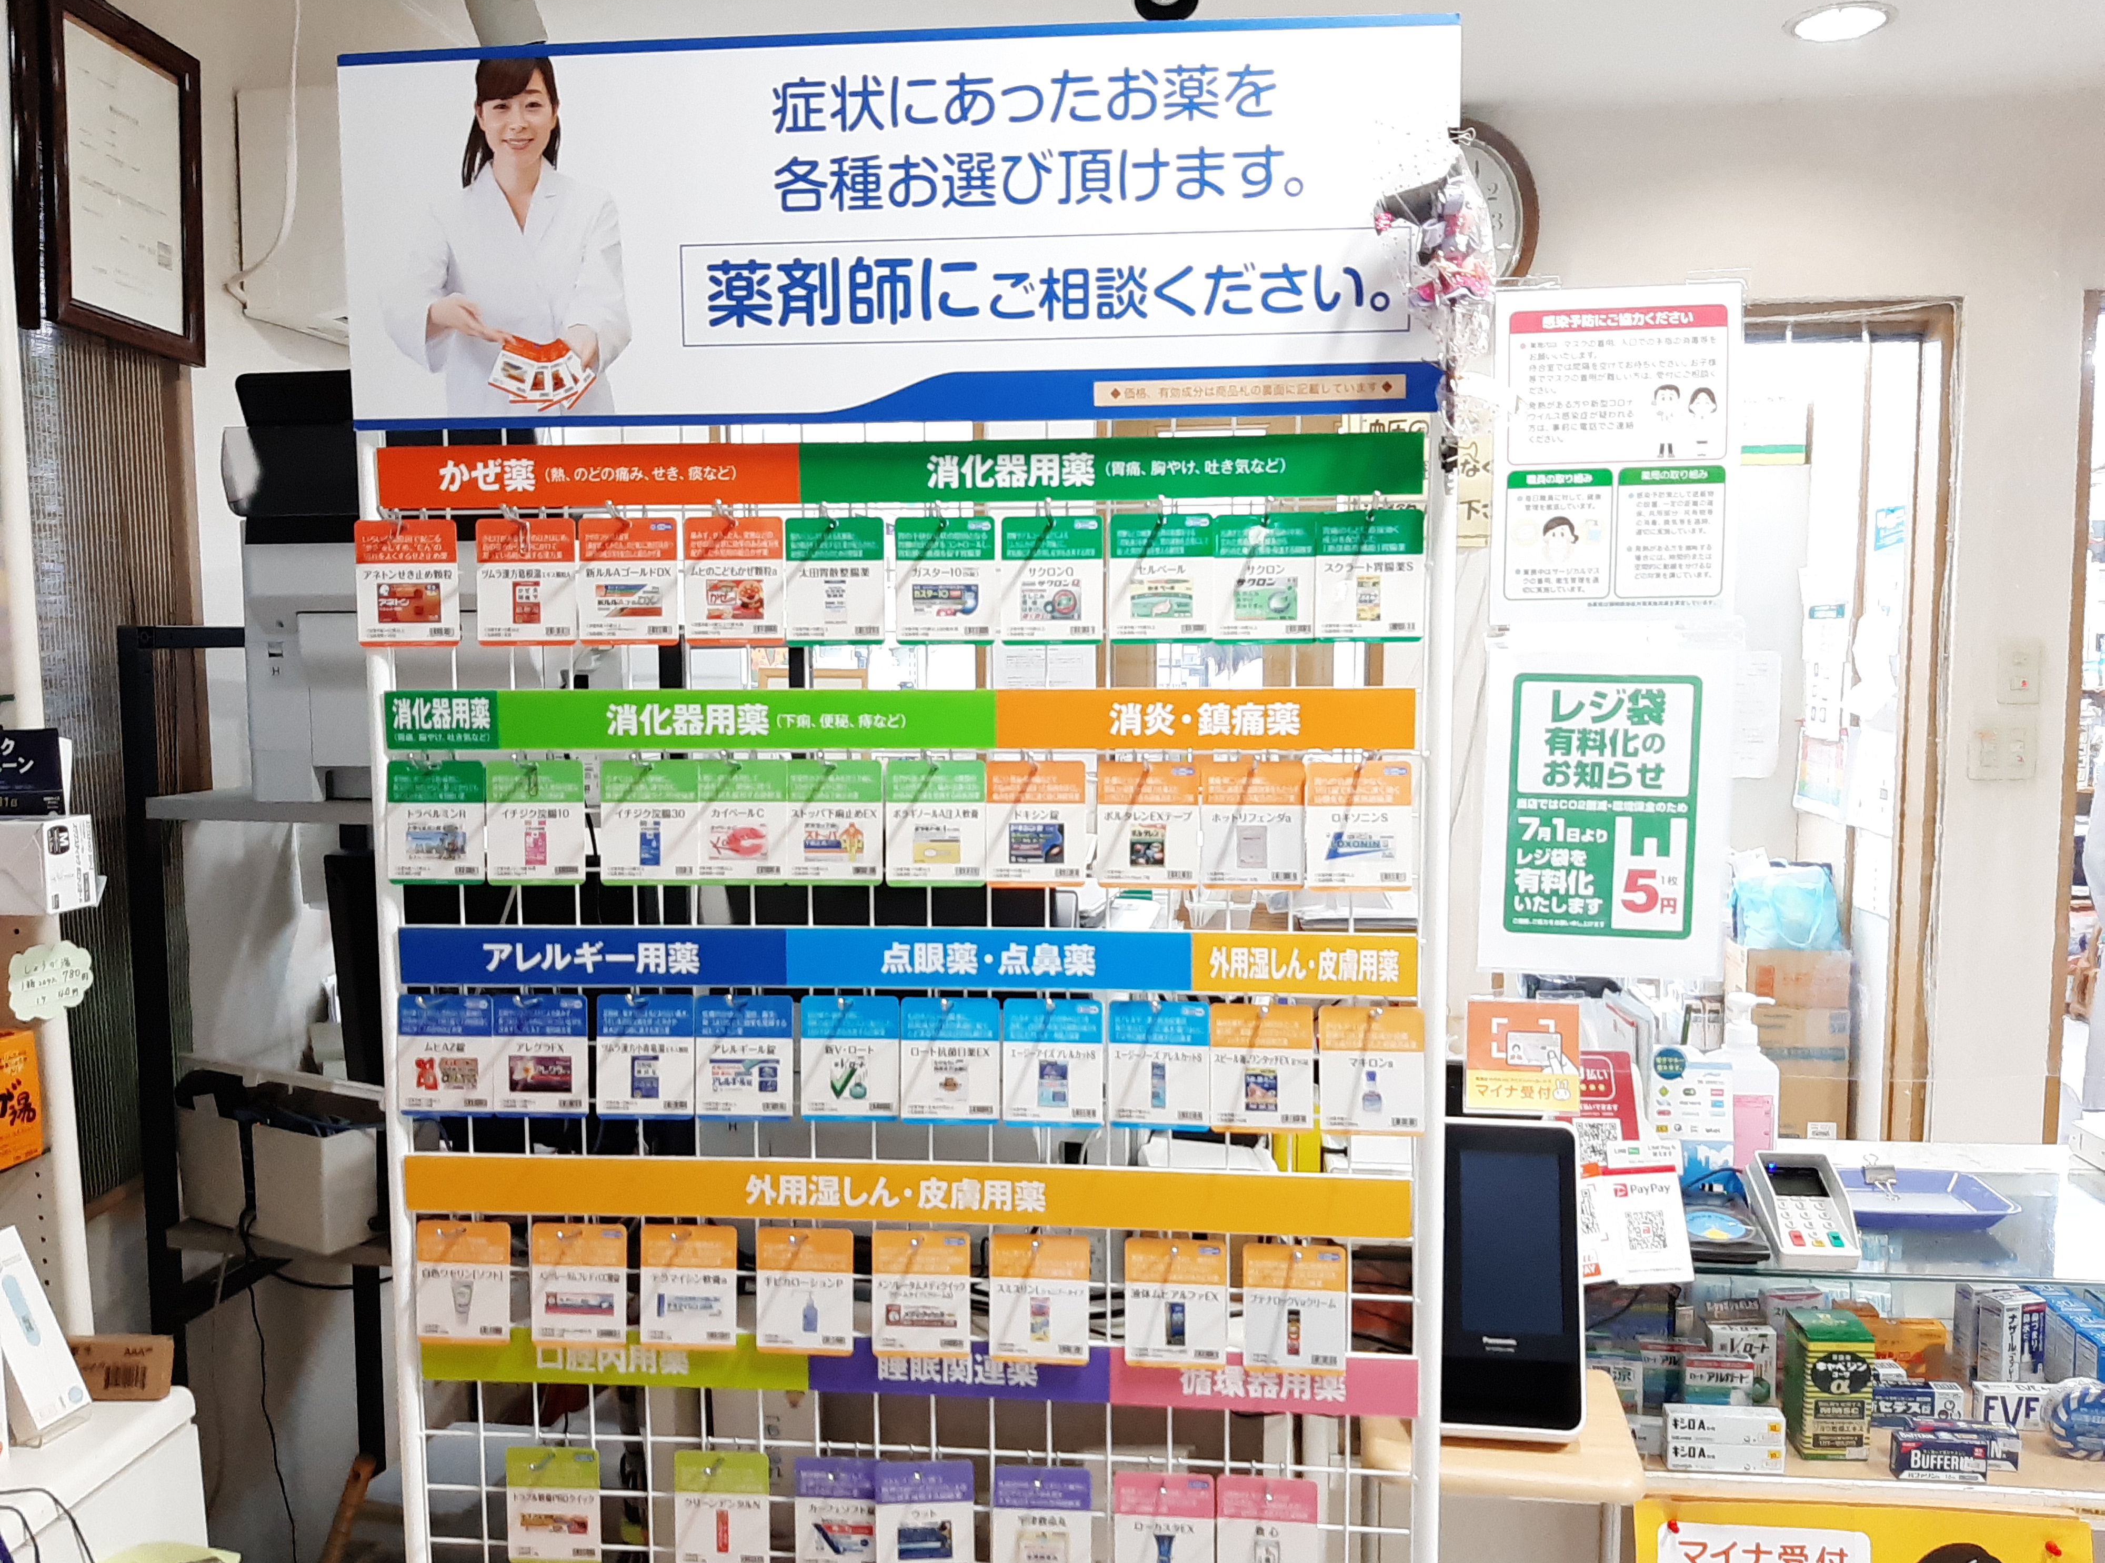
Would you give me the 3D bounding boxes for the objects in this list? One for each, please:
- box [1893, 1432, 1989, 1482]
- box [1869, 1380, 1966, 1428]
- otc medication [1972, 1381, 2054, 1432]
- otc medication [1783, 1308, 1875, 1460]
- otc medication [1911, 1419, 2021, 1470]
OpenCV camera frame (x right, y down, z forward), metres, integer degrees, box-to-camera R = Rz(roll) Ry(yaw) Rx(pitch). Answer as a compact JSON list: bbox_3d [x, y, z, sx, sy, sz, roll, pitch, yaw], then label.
[{"bbox_3d":[0.820,0.626,1.466,0.078,0.036,0.023,0,5,5],"label":"box"},{"bbox_3d":[0.849,0.617,1.568,0.097,0.037,0.024,0,5,5],"label":"box"},{"bbox_3d":[0.954,0.618,1.562,0.081,0.036,0.024,0,5,5],"label":"otc medication"},{"bbox_3d":[0.784,0.611,1.598,0.062,0.128,0.062,0,5,6],"label":"otc medication"},{"bbox_3d":[0.905,0.659,1.572,0.094,0.035,0.024,1,5,8],"label":"otc medication"}]

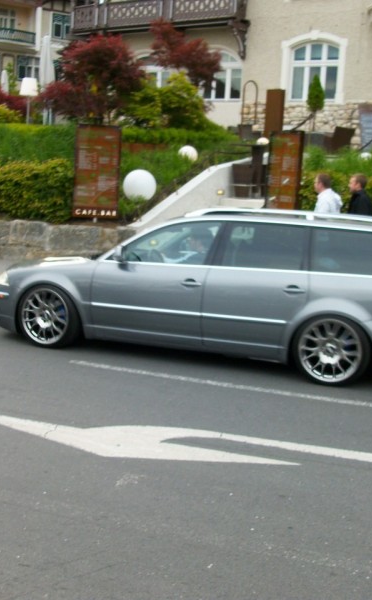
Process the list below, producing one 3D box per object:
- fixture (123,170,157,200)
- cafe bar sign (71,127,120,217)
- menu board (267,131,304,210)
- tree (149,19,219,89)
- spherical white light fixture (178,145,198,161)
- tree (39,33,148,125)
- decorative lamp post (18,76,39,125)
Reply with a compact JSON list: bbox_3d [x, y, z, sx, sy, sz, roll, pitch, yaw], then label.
[{"bbox_3d":[-0.831,-2.040,14.100,0.600,0.600,0.600,3,7,0],"label":"fixture"},{"bbox_3d":[-1.540,-2.219,13.600,0.800,1.620,0.100,5,7,8],"label":"cafe bar sign"},{"bbox_3d":[1.503,-1.798,12.302,0.100,1.620,0.800,-2,9,-37],"label":"menu board"},{"bbox_3d":[-0.030,-5.630,20.194,1.900,3.100,1.800,5,7,15],"label":"tree"},{"bbox_3d":[0.046,-3.057,16.600,0.425,0.425,0.425,3,7,0],"label":"spherical white light fixture"},{"bbox_3d":[-2.339,-5.335,19.769,2.600,2.700,2.500,5,7,15],"label":"tree"},{"bbox_3d":[-4.246,-5.143,21.103,0.480,1.650,0.480,6,8,20],"label":"decorative lamp post"}]

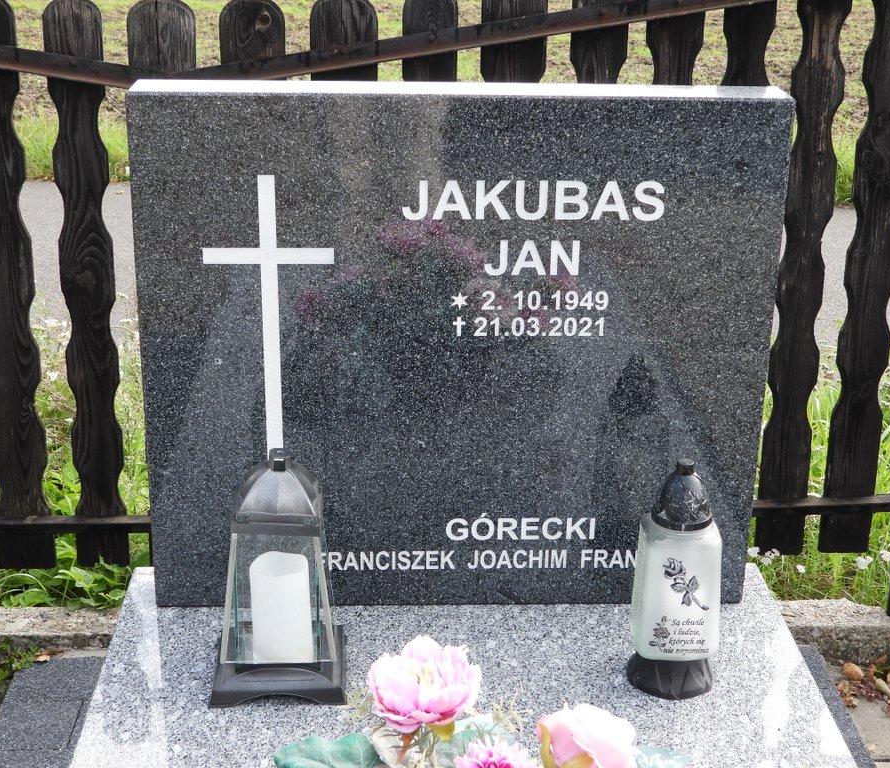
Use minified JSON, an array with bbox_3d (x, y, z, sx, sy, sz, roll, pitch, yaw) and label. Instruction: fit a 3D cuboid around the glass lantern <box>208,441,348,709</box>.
[{"bbox_3d":[-0.193,0.210,1.613,0.158,0.284,0.154,0,22,-5],"label":"glass lantern"}]

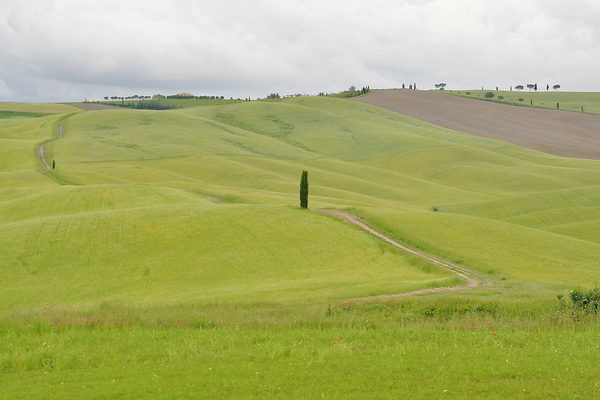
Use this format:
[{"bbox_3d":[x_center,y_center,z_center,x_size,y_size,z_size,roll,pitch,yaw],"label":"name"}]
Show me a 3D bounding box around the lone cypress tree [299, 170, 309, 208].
[{"bbox_3d":[1.027,-2.299,305.000,1.919,8.481,1.919,0,2,0],"label":"lone cypress tree"}]

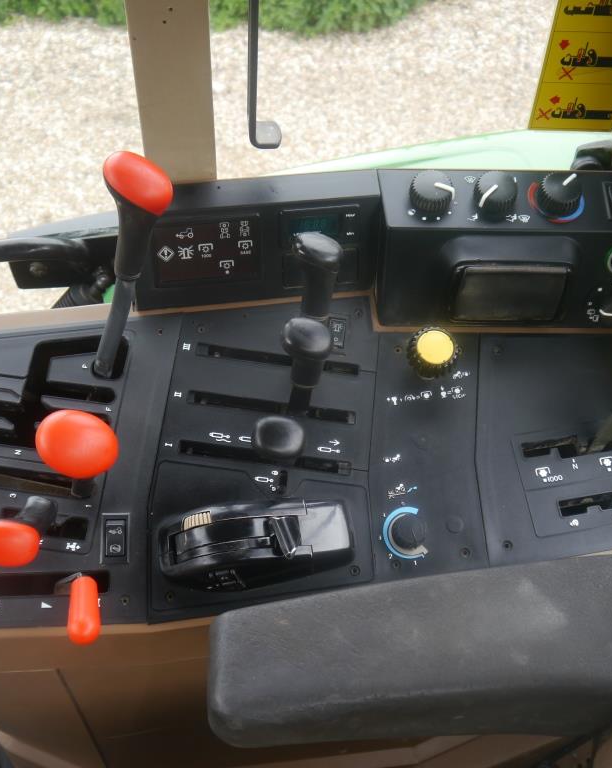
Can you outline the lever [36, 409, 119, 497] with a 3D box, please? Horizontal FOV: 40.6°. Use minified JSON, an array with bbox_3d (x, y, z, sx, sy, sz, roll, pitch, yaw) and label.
[{"bbox_3d":[-0.162,0.059,0.591,0.053,0.090,0.048,0,69,-13],"label":"lever"}]

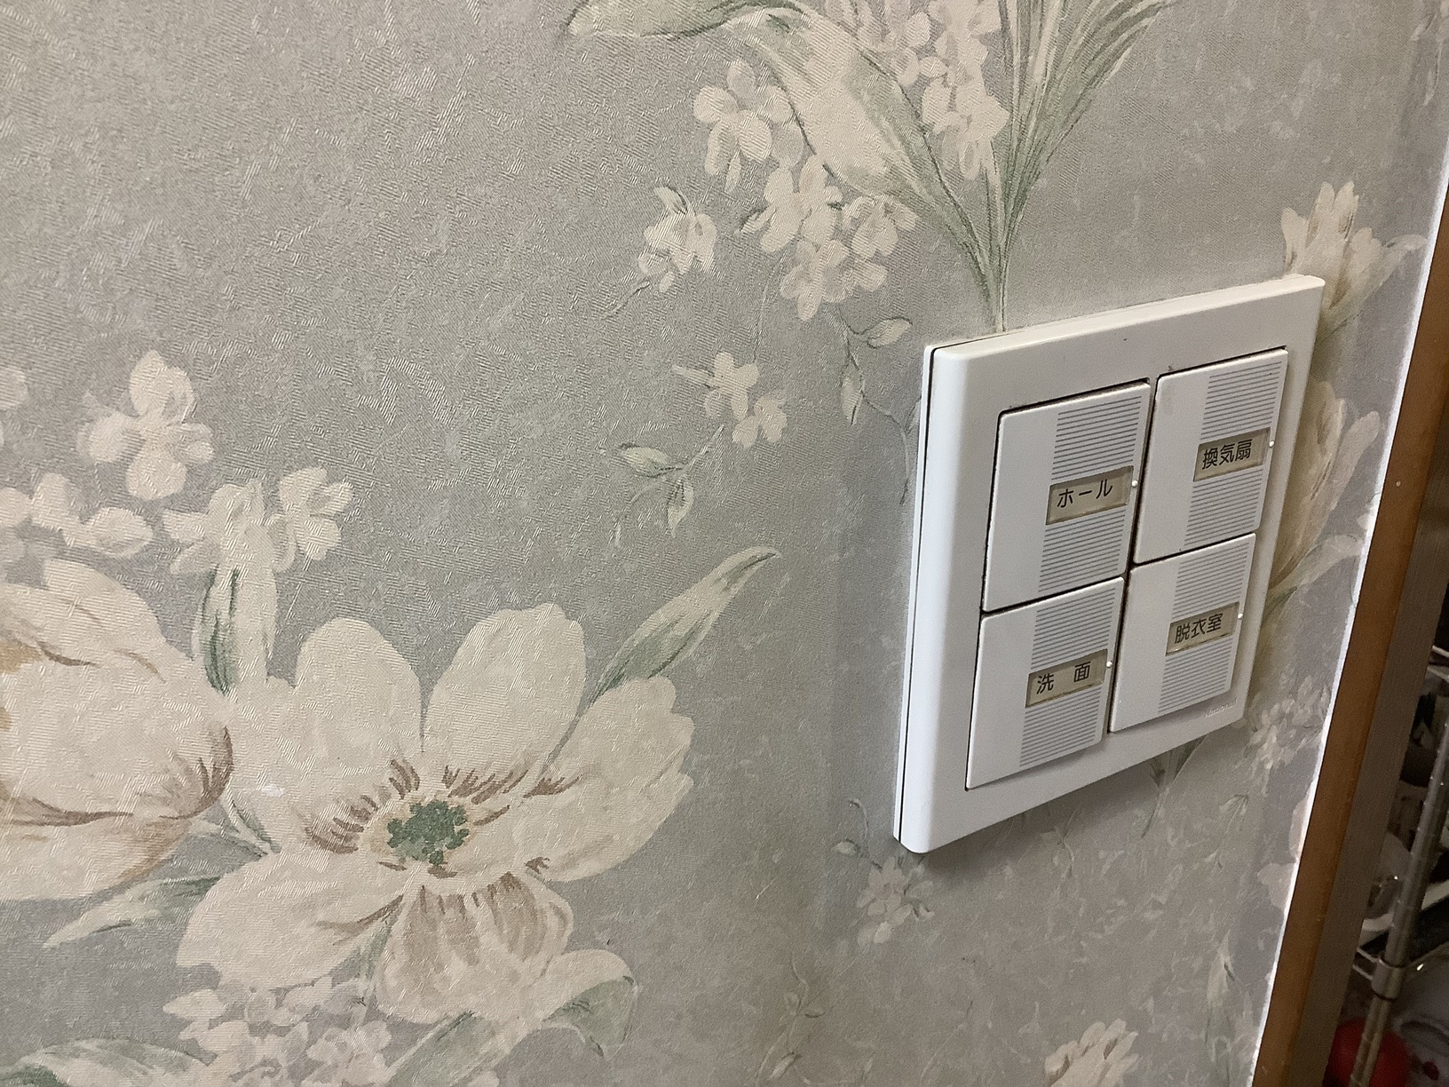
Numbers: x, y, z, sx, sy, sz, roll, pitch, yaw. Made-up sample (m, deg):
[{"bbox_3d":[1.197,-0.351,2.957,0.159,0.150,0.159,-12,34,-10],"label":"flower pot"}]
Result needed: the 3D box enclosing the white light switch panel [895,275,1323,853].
[{"bbox_3d":[0.093,0.005,0.309,0.117,0.120,0.012,-14,27,-29],"label":"white light switch panel"}]

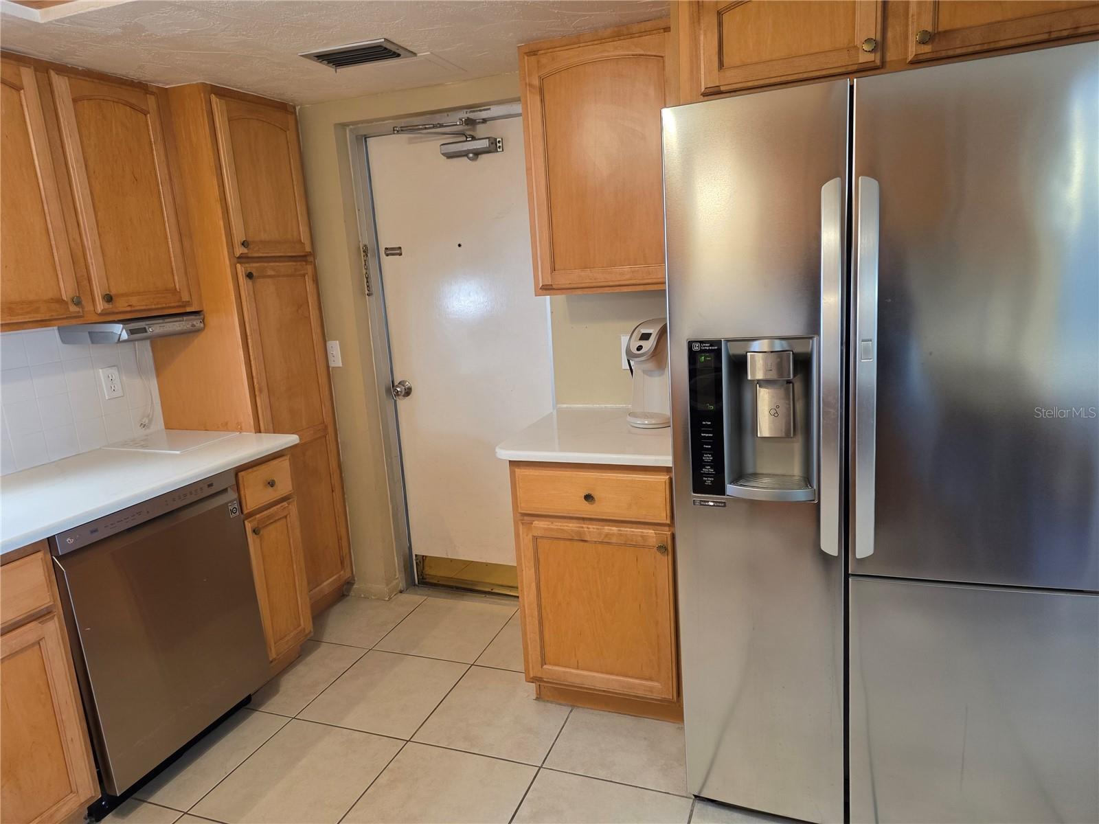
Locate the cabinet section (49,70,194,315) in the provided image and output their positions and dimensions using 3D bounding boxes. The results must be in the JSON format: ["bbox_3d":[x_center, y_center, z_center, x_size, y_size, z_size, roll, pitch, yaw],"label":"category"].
[{"bbox_3d":[-1.535,-0.710,2.482,0.300,0.729,0.381,1,13,21],"label":"cabinet section"}]

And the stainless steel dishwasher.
[{"bbox_3d":[-1.413,0.646,2.367,0.600,0.821,0.603,1,13,21],"label":"stainless steel dishwasher"}]

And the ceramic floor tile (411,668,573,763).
[{"bbox_3d":[-0.159,1.013,2.466,0.452,0.010,0.452,1,13,21],"label":"ceramic floor tile"}]

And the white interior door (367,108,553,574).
[{"bbox_3d":[-0.333,-0.179,3.163,0.805,2.003,0.050,1,12,21],"label":"white interior door"}]

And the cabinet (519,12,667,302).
[{"bbox_3d":[0.228,-0.817,2.460,0.533,0.803,0.325,1,12,21],"label":"cabinet"}]

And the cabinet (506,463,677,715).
[{"bbox_3d":[0.256,0.519,2.552,0.531,0.873,0.645,1,12,21],"label":"cabinet"}]

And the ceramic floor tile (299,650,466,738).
[{"bbox_3d":[-0.585,1.007,2.628,0.452,0.010,0.452,1,13,21],"label":"ceramic floor tile"}]

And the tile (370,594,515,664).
[{"bbox_3d":[-0.423,0.908,3.047,0.452,0.010,0.459,1,13,21],"label":"tile"}]

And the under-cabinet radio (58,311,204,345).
[{"bbox_3d":[-1.477,-0.301,2.611,0.280,0.082,0.346,1,12,21],"label":"under-cabinet radio"}]

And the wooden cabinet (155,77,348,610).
[{"bbox_3d":[-1.241,-0.136,3.026,0.449,2.145,0.506,1,13,21],"label":"wooden cabinet"}]

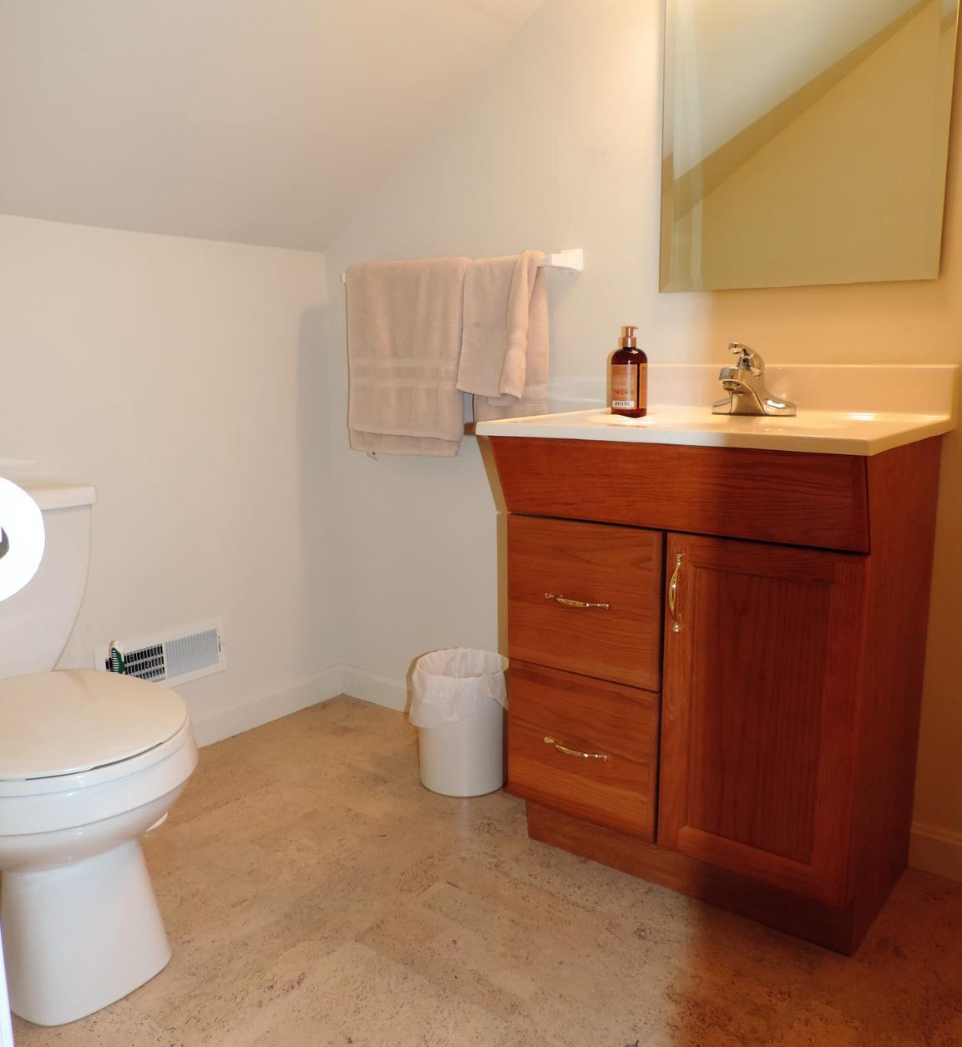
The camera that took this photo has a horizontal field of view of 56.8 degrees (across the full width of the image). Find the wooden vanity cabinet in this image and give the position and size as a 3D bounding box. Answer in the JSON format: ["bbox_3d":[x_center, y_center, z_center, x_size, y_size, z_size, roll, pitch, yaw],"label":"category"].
[{"bbox_3d":[0.400,0.244,1.576,0.613,0.802,0.494,7,13,38],"label":"wooden vanity cabinet"}]

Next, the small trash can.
[{"bbox_3d":[-0.041,0.444,1.999,0.200,0.271,0.200,-1,10,0],"label":"small trash can"}]

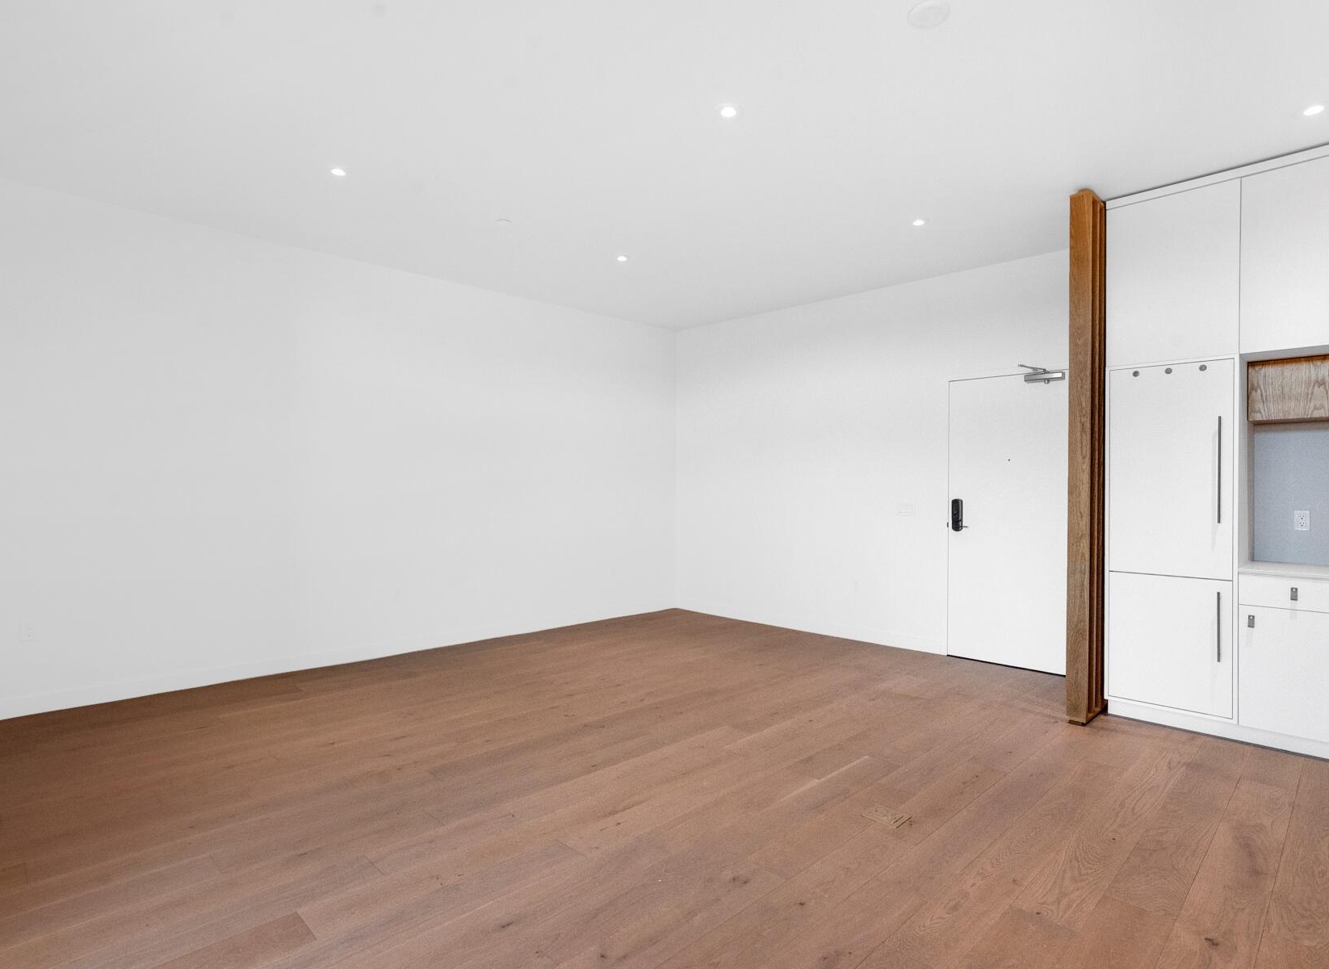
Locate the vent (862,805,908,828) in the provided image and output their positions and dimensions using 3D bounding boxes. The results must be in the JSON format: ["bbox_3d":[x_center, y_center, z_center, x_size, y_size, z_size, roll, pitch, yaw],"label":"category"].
[{"bbox_3d":[0.915,1.355,2.660,0.134,0.013,0.153,0,0,-44],"label":"vent"}]

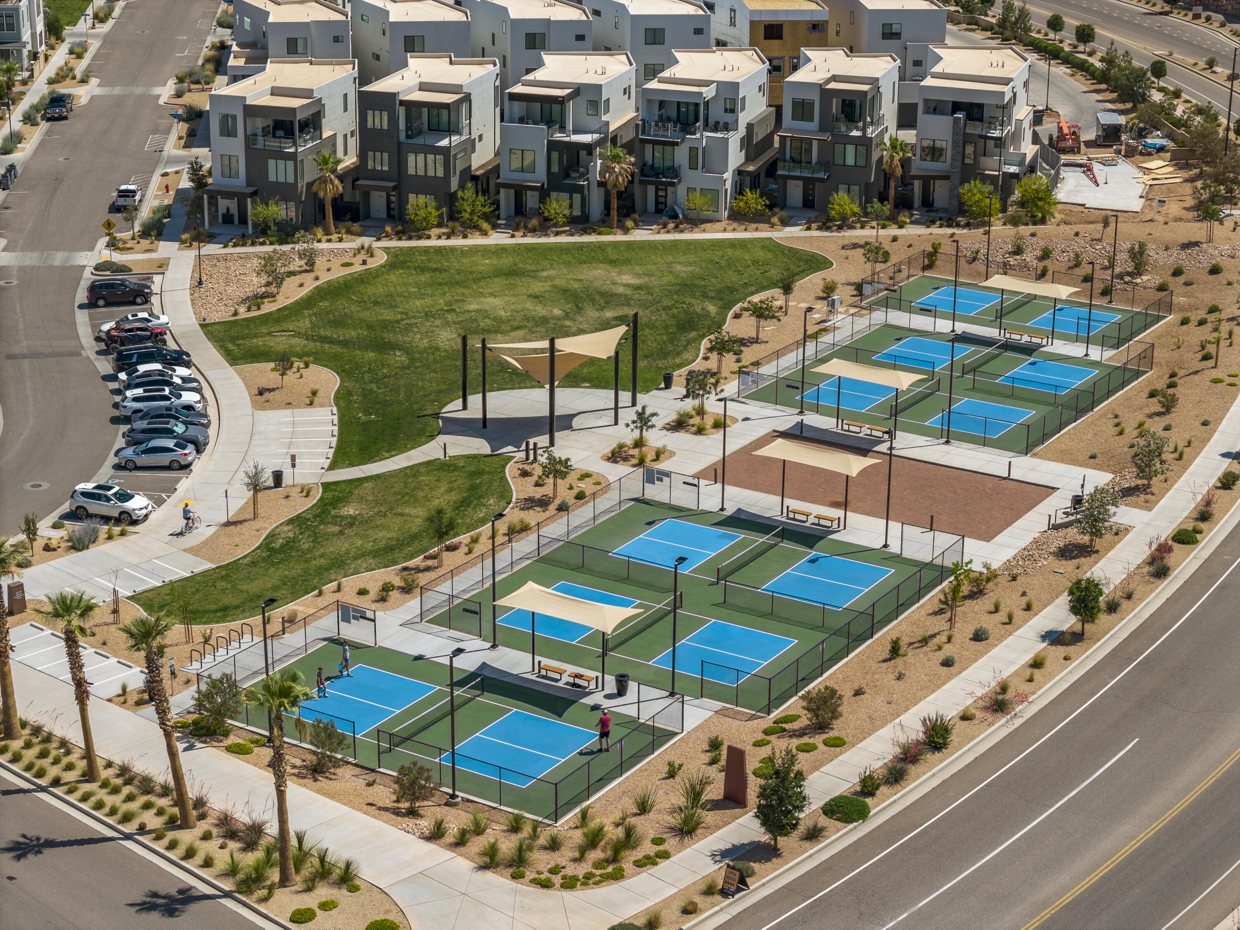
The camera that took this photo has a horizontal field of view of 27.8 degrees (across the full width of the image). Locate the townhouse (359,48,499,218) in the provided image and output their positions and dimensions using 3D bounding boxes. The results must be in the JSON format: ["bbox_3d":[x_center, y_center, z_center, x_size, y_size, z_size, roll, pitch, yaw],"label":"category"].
[{"bbox_3d":[-15.464,-26.880,206.372,7.800,10.600,16.600,5,20,13],"label":"townhouse"}]

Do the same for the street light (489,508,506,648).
[{"bbox_3d":[-5.816,5.613,119.240,0.540,6.600,1.070,12,23,29],"label":"street light"}]

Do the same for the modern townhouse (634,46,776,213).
[{"bbox_3d":[7.629,-27.873,209.758,9.760,10.800,17.600,5,20,13],"label":"modern townhouse"}]

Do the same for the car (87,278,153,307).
[{"bbox_3d":[-35.871,-12.472,179.985,4.670,1.720,1.880,-4,20,-13],"label":"car"}]

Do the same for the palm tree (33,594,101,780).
[{"bbox_3d":[-23.311,9.503,106.525,2.750,8.550,2.750,-4,20,-12],"label":"palm tree"}]

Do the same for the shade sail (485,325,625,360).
[{"bbox_3d":[-3.868,-7.031,149.464,9.230,1.570,6.392,-1,20,-6],"label":"shade sail"}]

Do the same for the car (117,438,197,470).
[{"bbox_3d":[-27.276,-0.695,147.931,4.540,1.470,1.820,0,20,-1],"label":"car"}]

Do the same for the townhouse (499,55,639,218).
[{"bbox_3d":[-3.973,-27.522,208.674,8.960,10.800,17.600,5,20,13],"label":"townhouse"}]

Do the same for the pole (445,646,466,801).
[{"bbox_3d":[-6.848,11.065,105.350,0.600,6.650,1.100,12,23,29],"label":"pole"}]

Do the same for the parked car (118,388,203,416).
[{"bbox_3d":[-28.584,-3.826,156.141,5.060,1.770,1.980,-3,20,-10],"label":"parked car"}]

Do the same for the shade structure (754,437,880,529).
[{"bbox_3d":[10.445,1.102,134.402,6.300,4.240,3.150,12,23,29],"label":"shade structure"}]

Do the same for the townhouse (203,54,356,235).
[{"bbox_3d":[-26.810,-26.350,205.504,9.070,10.800,17.600,5,20,13],"label":"townhouse"}]

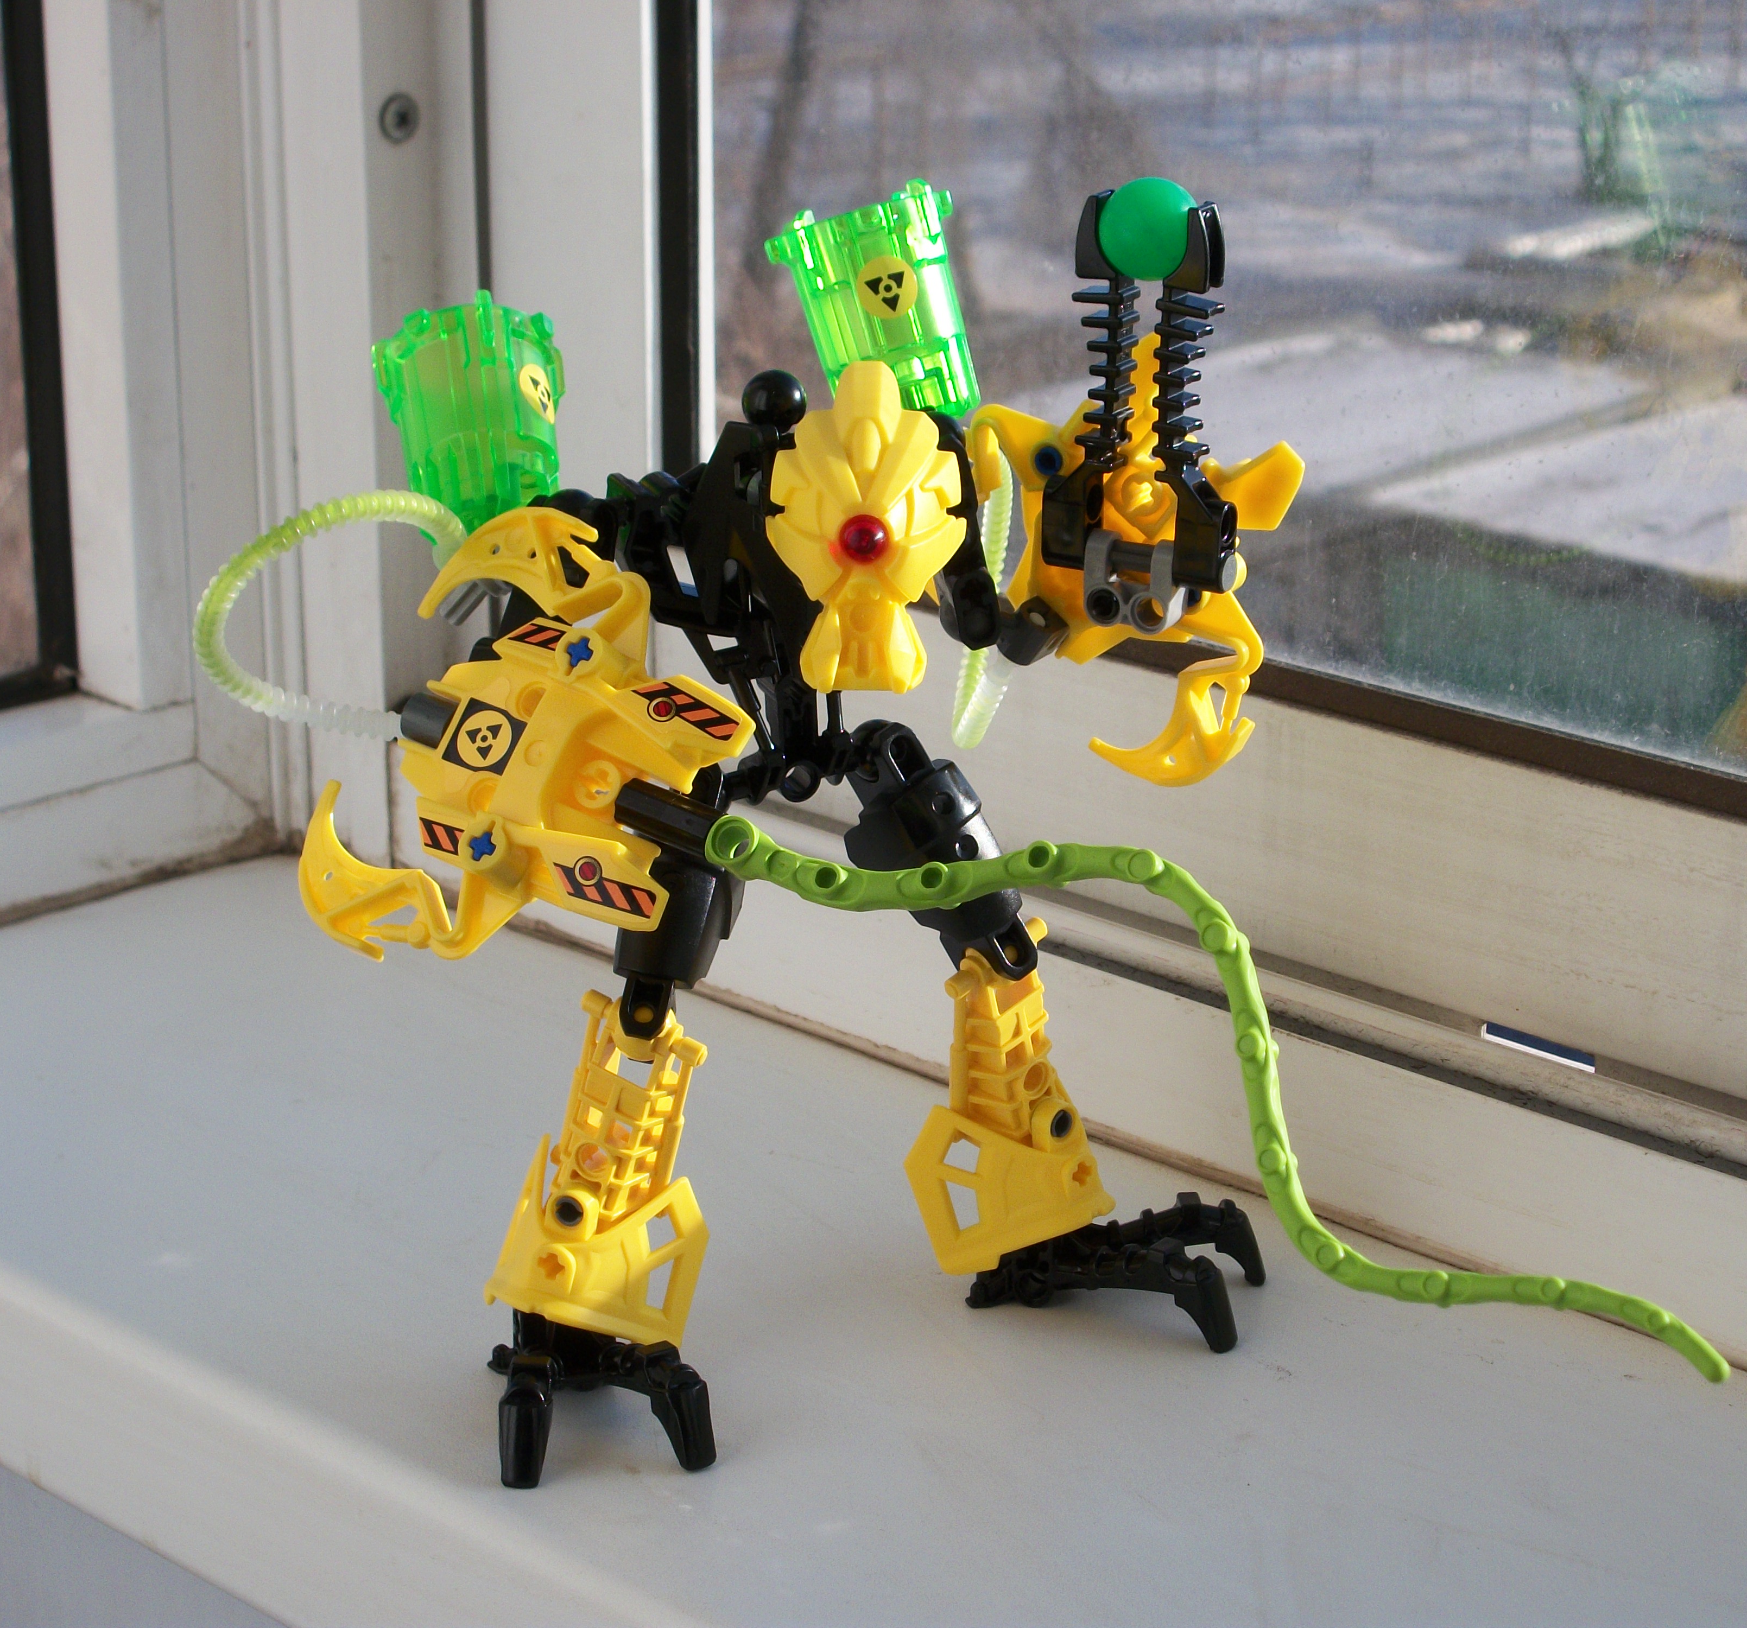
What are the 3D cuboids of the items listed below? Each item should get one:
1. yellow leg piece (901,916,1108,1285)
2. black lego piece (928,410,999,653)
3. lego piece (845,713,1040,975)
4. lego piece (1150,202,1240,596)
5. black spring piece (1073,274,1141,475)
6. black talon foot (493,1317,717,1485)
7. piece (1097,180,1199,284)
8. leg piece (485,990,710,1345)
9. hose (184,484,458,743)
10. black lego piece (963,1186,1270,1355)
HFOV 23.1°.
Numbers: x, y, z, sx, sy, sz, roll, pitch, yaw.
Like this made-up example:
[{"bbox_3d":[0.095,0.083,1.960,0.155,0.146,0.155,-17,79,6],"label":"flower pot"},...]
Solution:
[{"bbox_3d":[0.026,0.044,0.702,0.027,0.054,0.040,29,42,32],"label":"yellow leg piece"},{"bbox_3d":[0.014,-0.044,0.666,0.012,0.039,0.014,0,-22,-16],"label":"black lego piece"},{"bbox_3d":[0.011,0.006,0.693,0.016,0.048,0.020,-37,16,-33],"label":"lego piece"},{"bbox_3d":[0.049,-0.063,0.652,0.011,0.058,0.008,10,20,28],"label":"lego piece"},{"bbox_3d":[0.036,-0.068,0.659,0.009,0.029,0.006,10,20,28],"label":"black spring piece"},{"bbox_3d":[-0.045,0.085,0.668,0.035,0.021,0.048,-4,18,-11],"label":"black talon foot"},{"bbox_3d":[0.042,-0.090,0.655,0.016,0.016,0.016,0,18,0],"label":"piece"},{"bbox_3d":[-0.044,0.055,0.677,0.040,0.054,0.027,21,30,10],"label":"leg piece"},{"bbox_3d":[-0.087,-0.032,0.682,0.043,0.039,0.022,0,18,0],"label":"hose"},{"bbox_3d":[0.039,0.072,0.710,0.048,0.021,0.035,5,18,14],"label":"black lego piece"}]

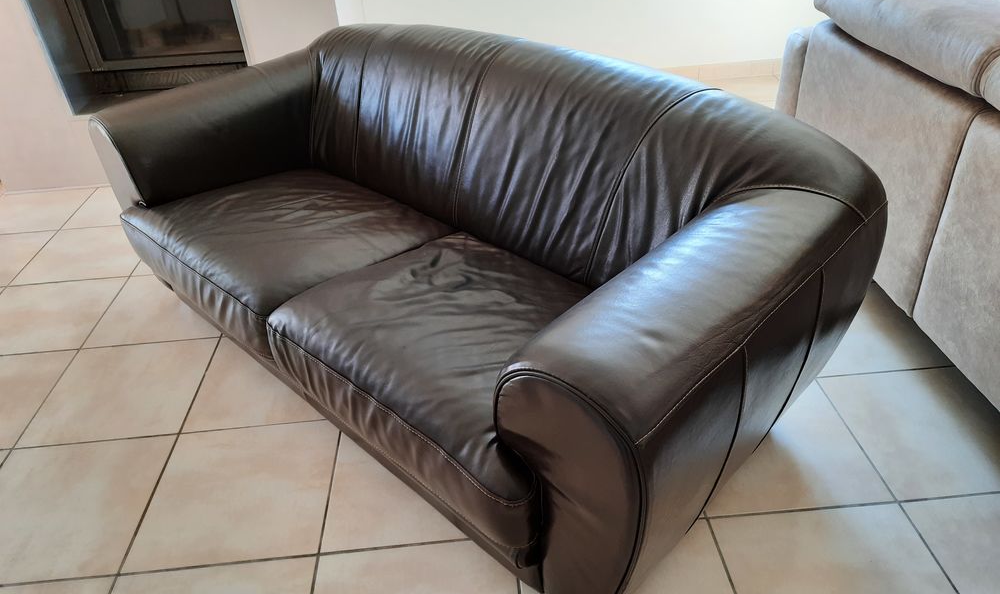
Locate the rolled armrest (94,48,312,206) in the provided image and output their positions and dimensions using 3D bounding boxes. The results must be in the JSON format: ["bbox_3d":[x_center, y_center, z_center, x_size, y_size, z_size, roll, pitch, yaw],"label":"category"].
[{"bbox_3d":[-0.946,-0.516,2.602,0.331,0.641,0.904,27,46,36],"label":"rolled armrest"}]

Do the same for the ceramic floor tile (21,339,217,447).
[{"bbox_3d":[-1.113,0.276,2.063,0.439,0.010,0.420,-5,35,-1],"label":"ceramic floor tile"}]

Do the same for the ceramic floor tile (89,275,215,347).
[{"bbox_3d":[-1.143,0.033,2.409,0.439,0.010,0.420,-5,35,-1],"label":"ceramic floor tile"}]

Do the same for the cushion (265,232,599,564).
[{"bbox_3d":[-0.047,0.127,1.715,0.907,0.209,0.682,27,46,36],"label":"cushion"}]

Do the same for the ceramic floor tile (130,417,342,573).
[{"bbox_3d":[-0.643,0.482,1.728,0.439,0.010,0.420,-5,35,-1],"label":"ceramic floor tile"}]

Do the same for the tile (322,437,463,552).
[{"bbox_3d":[-0.202,0.445,1.740,0.439,0.010,0.420,-5,35,-1],"label":"tile"}]

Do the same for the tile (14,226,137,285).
[{"bbox_3d":[-1.613,-0.174,2.744,0.439,0.010,0.420,-5,35,-1],"label":"tile"}]

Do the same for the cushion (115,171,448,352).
[{"bbox_3d":[-0.697,-0.207,2.248,0.902,0.209,0.682,27,46,36],"label":"cushion"}]

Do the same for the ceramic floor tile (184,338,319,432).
[{"bbox_3d":[-0.672,0.239,2.074,0.439,0.010,0.420,-5,35,-1],"label":"ceramic floor tile"}]

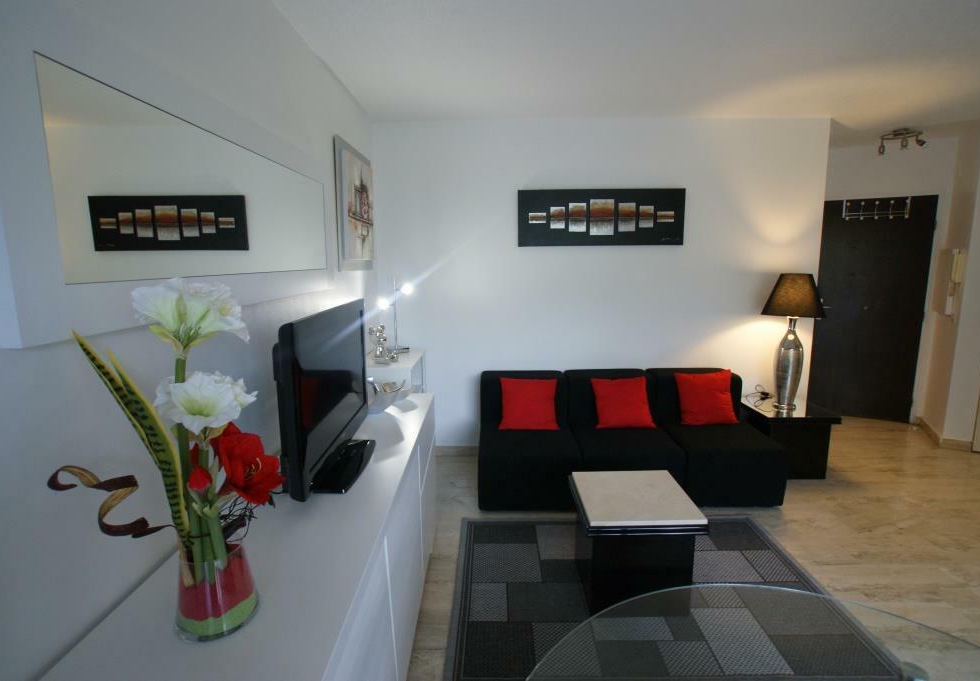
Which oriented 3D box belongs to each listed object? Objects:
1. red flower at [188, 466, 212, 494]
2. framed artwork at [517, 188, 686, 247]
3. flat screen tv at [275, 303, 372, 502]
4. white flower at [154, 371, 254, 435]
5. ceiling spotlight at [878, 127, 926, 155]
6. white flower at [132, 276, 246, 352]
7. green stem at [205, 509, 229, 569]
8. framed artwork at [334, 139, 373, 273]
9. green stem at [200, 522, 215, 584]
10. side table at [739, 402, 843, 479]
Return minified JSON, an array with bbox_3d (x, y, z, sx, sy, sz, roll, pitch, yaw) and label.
[{"bbox_3d":[-0.579,0.280,0.909,0.042,0.053,0.042,-6,11,-27],"label":"red flower"},{"bbox_3d":[0.818,-0.894,3.313,1.205,0.400,0.030,-1,10,1],"label":"framed artwork"},{"bbox_3d":[-0.544,0.165,1.556,0.200,0.545,0.700,-1,9,0],"label":"flat screen tv"},{"bbox_3d":[-0.563,0.120,0.897,0.155,0.115,0.130,-6,11,-29],"label":"white flower"},{"bbox_3d":[3.242,-1.569,3.617,0.330,0.170,0.140,1,10,14],"label":"ceiling spotlight"},{"bbox_3d":[-0.535,-0.048,0.816,0.185,0.130,0.165,-6,11,-30],"label":"white flower"},{"bbox_3d":[-0.554,0.403,0.922,0.022,0.122,0.022,-10,13,-26],"label":"green stem"},{"bbox_3d":[-0.818,-0.804,2.830,0.030,0.710,0.680,-1,10,1],"label":"framed artwork"},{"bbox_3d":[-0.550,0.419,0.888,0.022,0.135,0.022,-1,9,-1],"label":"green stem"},{"bbox_3d":[2.099,0.704,3.299,0.483,0.460,0.485,-1,9,-1],"label":"side table"}]

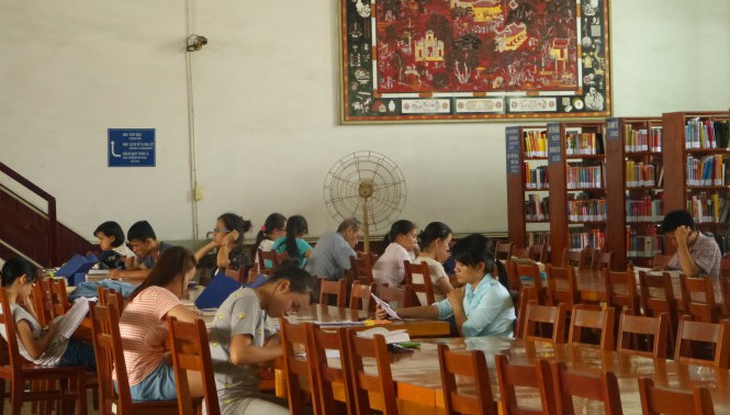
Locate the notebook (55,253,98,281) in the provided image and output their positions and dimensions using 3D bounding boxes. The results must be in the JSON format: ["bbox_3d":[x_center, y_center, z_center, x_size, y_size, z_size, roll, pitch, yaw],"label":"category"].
[{"bbox_3d":[-2.136,0.444,16.700,0.260,0.200,0.320,-1,1,-20],"label":"notebook"}]

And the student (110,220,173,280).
[{"bbox_3d":[-1.615,0.712,17.109,0.680,1.220,0.480,-2,1,-17],"label":"student"}]

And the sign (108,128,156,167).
[{"bbox_3d":[-2.415,-0.620,23.400,0.505,0.395,0.020,-2,1,-20],"label":"sign"}]

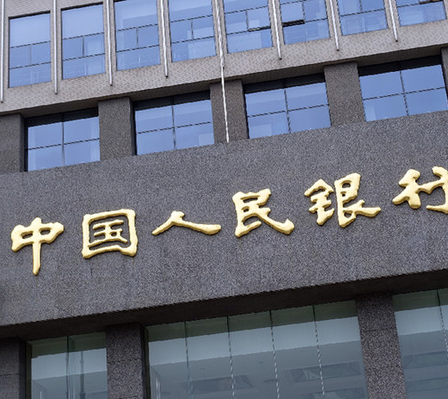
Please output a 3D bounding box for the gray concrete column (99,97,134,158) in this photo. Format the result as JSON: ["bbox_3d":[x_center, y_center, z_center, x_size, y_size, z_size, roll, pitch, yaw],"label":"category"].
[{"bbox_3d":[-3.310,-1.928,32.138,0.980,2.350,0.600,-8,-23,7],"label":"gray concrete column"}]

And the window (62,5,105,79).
[{"bbox_3d":[-4.691,-5.260,34.392,1.444,2.745,0.151,-8,-24,7],"label":"window"}]

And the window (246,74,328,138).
[{"bbox_3d":[1.939,-2.744,31.488,2.598,2.150,0.150,-8,-23,7],"label":"window"}]

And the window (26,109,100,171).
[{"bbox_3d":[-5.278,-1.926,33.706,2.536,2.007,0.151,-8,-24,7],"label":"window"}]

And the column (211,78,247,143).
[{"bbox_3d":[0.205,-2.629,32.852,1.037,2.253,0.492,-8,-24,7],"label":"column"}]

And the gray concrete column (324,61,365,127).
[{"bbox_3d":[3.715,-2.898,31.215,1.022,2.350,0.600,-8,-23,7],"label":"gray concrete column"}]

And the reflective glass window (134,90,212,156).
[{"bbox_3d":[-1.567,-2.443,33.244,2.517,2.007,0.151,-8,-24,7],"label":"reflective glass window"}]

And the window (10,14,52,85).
[{"bbox_3d":[-6.519,-5.006,34.620,1.477,2.745,0.151,-8,-24,7],"label":"window"}]

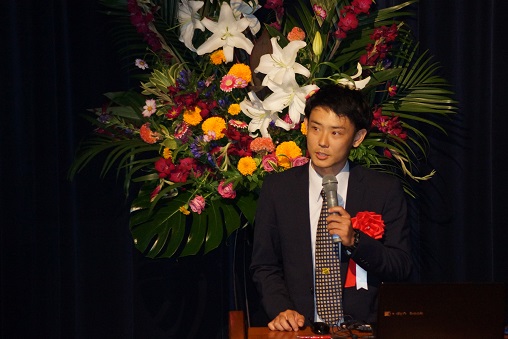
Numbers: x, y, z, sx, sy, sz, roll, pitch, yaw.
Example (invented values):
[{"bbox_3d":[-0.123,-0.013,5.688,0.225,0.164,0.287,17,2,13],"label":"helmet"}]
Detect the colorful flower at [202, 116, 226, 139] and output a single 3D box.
[{"bbox_3d":[-0.117,-0.123,12.600,0.071,0.068,0.050,0,2,6],"label":"colorful flower"}]

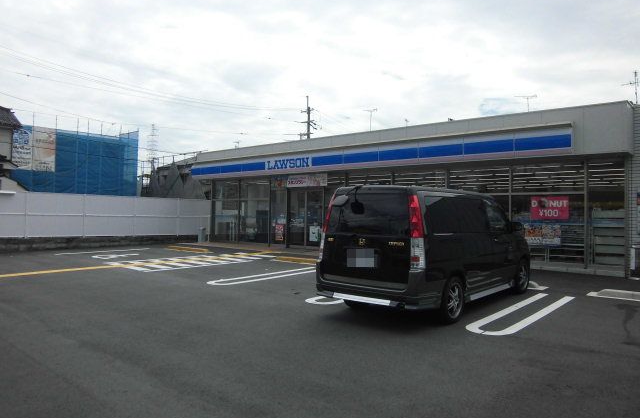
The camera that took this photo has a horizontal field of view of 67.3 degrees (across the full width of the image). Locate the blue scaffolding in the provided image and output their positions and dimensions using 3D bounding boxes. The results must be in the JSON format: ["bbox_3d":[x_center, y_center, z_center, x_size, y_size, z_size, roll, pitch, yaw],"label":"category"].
[{"bbox_3d":[-22.852,-2.365,42.265,7.300,8.600,9.800,0,-1,40],"label":"blue scaffolding"}]

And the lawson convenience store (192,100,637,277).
[{"bbox_3d":[3.680,-0.285,18.095,16.200,3.900,8.400,0,-1,40],"label":"lawson convenience store"}]

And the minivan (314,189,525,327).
[{"bbox_3d":[2.030,0.600,7.780,1.710,1.830,4.650,0,0,41],"label":"minivan"}]

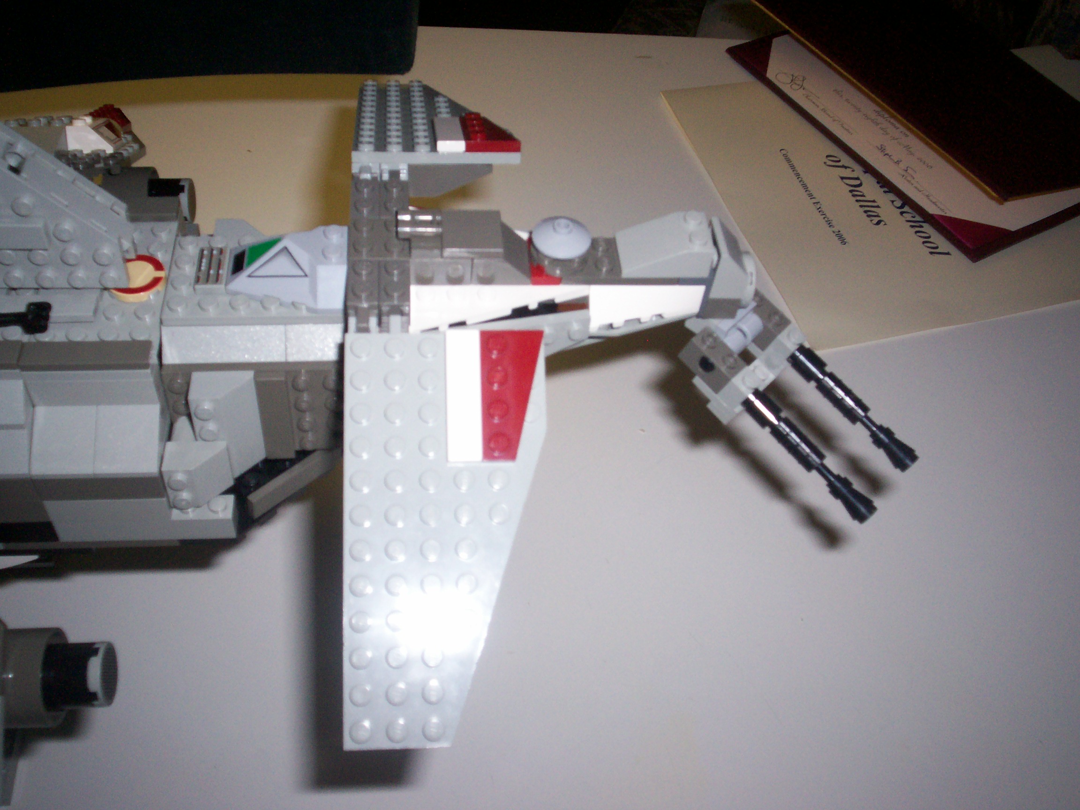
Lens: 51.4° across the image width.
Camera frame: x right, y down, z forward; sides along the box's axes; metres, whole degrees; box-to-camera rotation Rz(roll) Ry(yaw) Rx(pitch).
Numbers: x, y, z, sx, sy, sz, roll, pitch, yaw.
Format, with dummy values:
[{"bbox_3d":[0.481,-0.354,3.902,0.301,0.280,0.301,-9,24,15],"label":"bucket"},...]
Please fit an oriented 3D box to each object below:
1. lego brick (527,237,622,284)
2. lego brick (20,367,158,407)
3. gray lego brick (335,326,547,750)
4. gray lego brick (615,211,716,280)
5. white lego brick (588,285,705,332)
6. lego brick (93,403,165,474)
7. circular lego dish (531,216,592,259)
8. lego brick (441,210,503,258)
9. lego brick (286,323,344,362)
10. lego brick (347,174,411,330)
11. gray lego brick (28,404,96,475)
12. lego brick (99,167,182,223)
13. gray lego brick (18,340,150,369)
[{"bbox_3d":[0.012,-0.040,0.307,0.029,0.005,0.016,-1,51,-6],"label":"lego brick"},{"bbox_3d":[-0.115,-0.007,0.291,0.032,0.013,0.008,-1,49,-6],"label":"lego brick"},{"bbox_3d":[-0.021,0.030,0.261,0.048,0.008,0.096,0,78,-9],"label":"gray lego brick"},{"bbox_3d":[0.033,-0.044,0.304,0.024,0.011,0.016,-1,51,-6],"label":"gray lego brick"},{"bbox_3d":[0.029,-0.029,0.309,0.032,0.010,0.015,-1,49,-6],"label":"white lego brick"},{"bbox_3d":[-0.107,0.007,0.294,0.016,0.010,0.023,-1,49,-6],"label":"lego brick"},{"bbox_3d":[0.006,-0.046,0.299,0.016,0.005,0.016,3,50,-4],"label":"circular lego dish"},{"bbox_3d":[-0.018,-0.045,0.297,0.016,0.004,0.016,-1,51,-6],"label":"lego brick"},{"bbox_3d":[-0.060,-0.018,0.304,0.016,0.010,0.016,-1,49,-6],"label":"lego brick"},{"bbox_3d":[-0.042,-0.042,0.295,0.016,0.005,0.056,-1,51,-6],"label":"lego brick"},{"bbox_3d":[-0.123,0.007,0.292,0.016,0.010,0.023,-1,49,-6],"label":"gray lego brick"},{"bbox_3d":[-0.114,-0.058,0.318,0.026,0.007,0.015,-1,51,-6],"label":"lego brick"},{"bbox_3d":[-0.113,-0.012,0.280,0.032,0.004,0.008,-1,51,-6],"label":"gray lego brick"}]

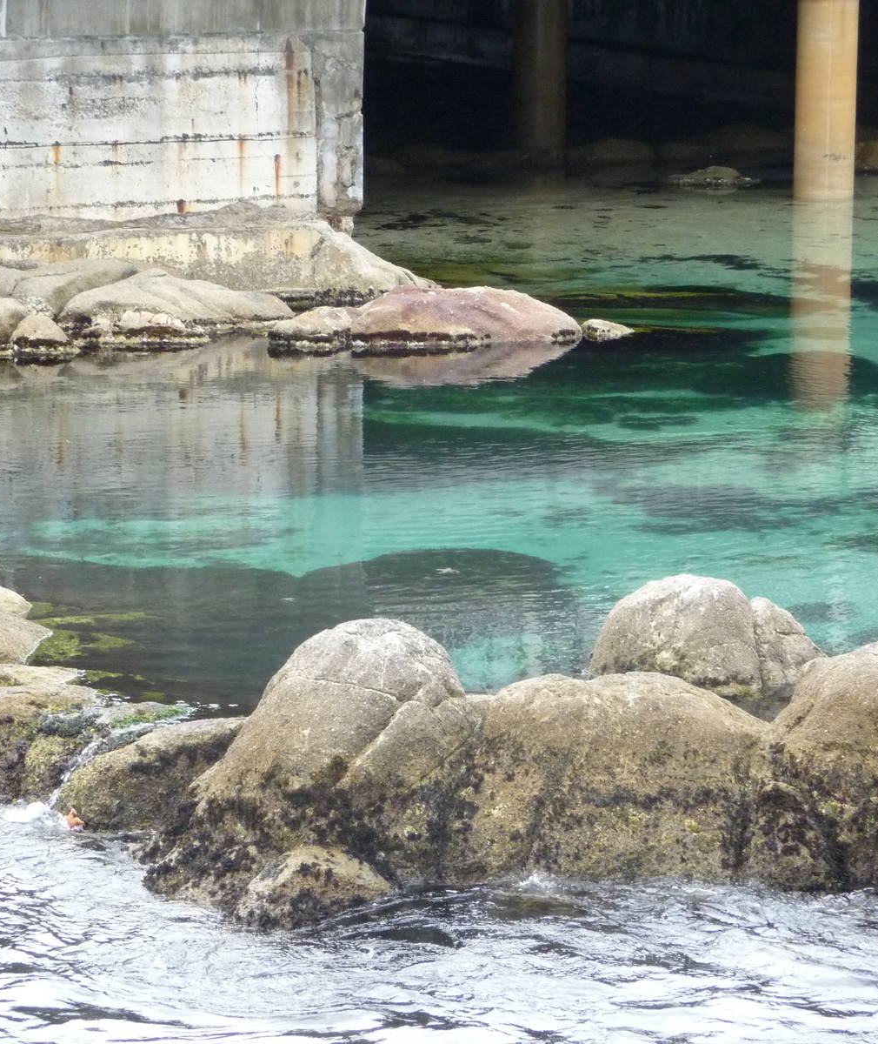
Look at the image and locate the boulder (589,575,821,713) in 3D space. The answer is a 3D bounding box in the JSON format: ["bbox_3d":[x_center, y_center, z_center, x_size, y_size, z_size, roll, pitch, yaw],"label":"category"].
[{"bbox_3d":[1.581,0.649,30.399,1.370,0.710,1.100,0,9,0],"label":"boulder"}]

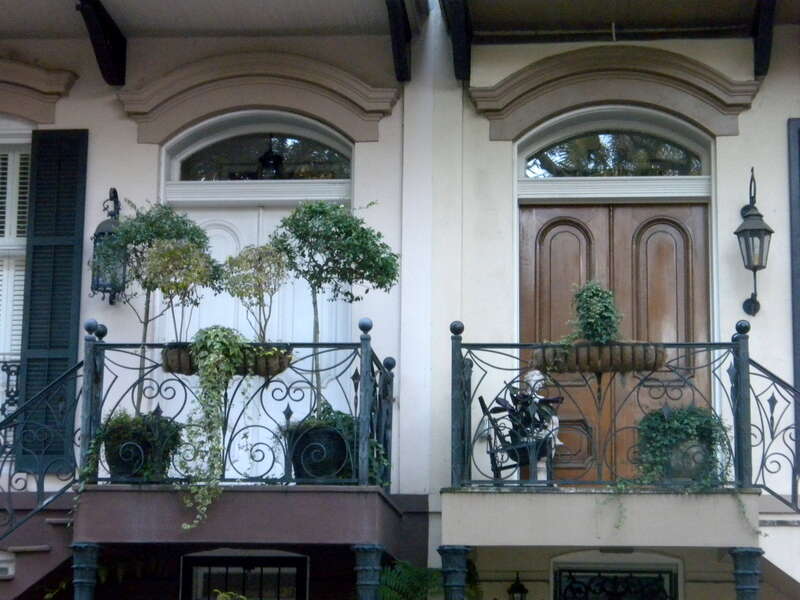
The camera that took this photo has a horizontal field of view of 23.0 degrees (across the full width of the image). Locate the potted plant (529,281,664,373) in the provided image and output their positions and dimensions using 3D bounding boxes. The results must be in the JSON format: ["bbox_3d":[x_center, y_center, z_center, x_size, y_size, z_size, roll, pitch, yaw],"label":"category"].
[{"bbox_3d":[1.324,0.176,13.050,0.885,0.622,0.320,0,-12,5],"label":"potted plant"}]

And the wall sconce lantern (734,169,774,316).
[{"bbox_3d":[2.630,-0.424,14.649,0.278,1.113,0.420,0,-12,5],"label":"wall sconce lantern"}]

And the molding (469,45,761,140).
[{"bbox_3d":[1.641,-1.588,15.064,2.185,0.659,0.270,0,-12,5],"label":"molding"}]

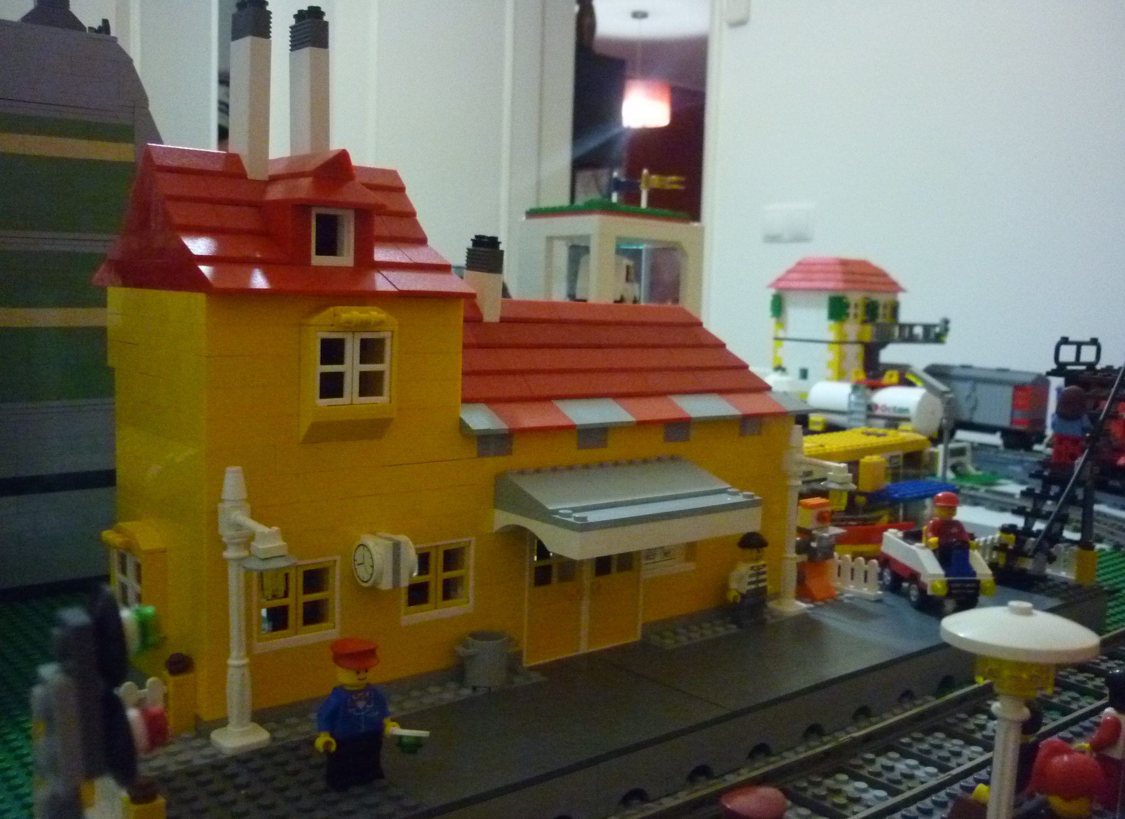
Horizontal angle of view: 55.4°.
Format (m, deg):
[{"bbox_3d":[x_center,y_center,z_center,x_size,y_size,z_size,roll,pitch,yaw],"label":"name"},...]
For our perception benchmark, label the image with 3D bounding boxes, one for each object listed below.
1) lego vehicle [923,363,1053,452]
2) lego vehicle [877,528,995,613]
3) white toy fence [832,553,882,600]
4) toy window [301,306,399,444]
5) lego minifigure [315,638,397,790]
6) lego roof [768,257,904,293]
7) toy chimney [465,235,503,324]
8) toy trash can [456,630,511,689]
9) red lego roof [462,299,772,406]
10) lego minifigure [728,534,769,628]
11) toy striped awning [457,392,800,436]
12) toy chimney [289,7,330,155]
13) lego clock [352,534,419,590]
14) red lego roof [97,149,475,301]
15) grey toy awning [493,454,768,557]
[{"bbox_3d":[0.524,-0.005,1.336,0.048,0.088,0.150,-3,8,-39],"label":"lego vehicle"},{"bbox_3d":[0.189,0.082,0.545,0.033,0.029,0.057,1,6,-8],"label":"lego vehicle"},{"bbox_3d":[0.149,0.085,0.549,0.008,0.020,0.032,-3,8,-39],"label":"white toy fence"},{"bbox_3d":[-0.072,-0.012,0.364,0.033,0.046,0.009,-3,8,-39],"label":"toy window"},{"bbox_3d":[-0.062,0.091,0.320,0.026,0.043,0.015,-3,8,-39],"label":"lego minifigure"},{"bbox_3d":[0.323,-0.159,1.268,0.111,0.036,0.111,-3,8,-39],"label":"lego roof"},{"bbox_3d":[-0.034,-0.056,0.460,0.008,0.035,0.016,-3,8,-39],"label":"toy chimney"},{"bbox_3d":[-0.028,0.091,0.390,0.019,0.018,0.017,-3,8,-39],"label":"toy trash can"},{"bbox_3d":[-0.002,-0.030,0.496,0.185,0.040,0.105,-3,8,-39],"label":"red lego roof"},{"bbox_3d":[0.083,0.074,0.476,0.024,0.041,0.014,-4,8,-43],"label":"lego minifigure"},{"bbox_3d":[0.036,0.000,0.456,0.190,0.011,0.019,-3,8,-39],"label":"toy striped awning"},{"bbox_3d":[-0.093,-0.115,0.396,0.008,0.062,0.017,-3,8,-39],"label":"toy chimney"},{"bbox_3d":[-0.062,0.053,0.374,0.017,0.017,0.017,-3,8,-39],"label":"lego clock"},{"bbox_3d":[-0.104,-0.068,0.396,0.096,0.050,0.115,-3,8,-39],"label":"red lego roof"},{"bbox_3d":[0.027,0.036,0.423,0.097,0.024,0.051,-3,8,-39],"label":"grey toy awning"}]

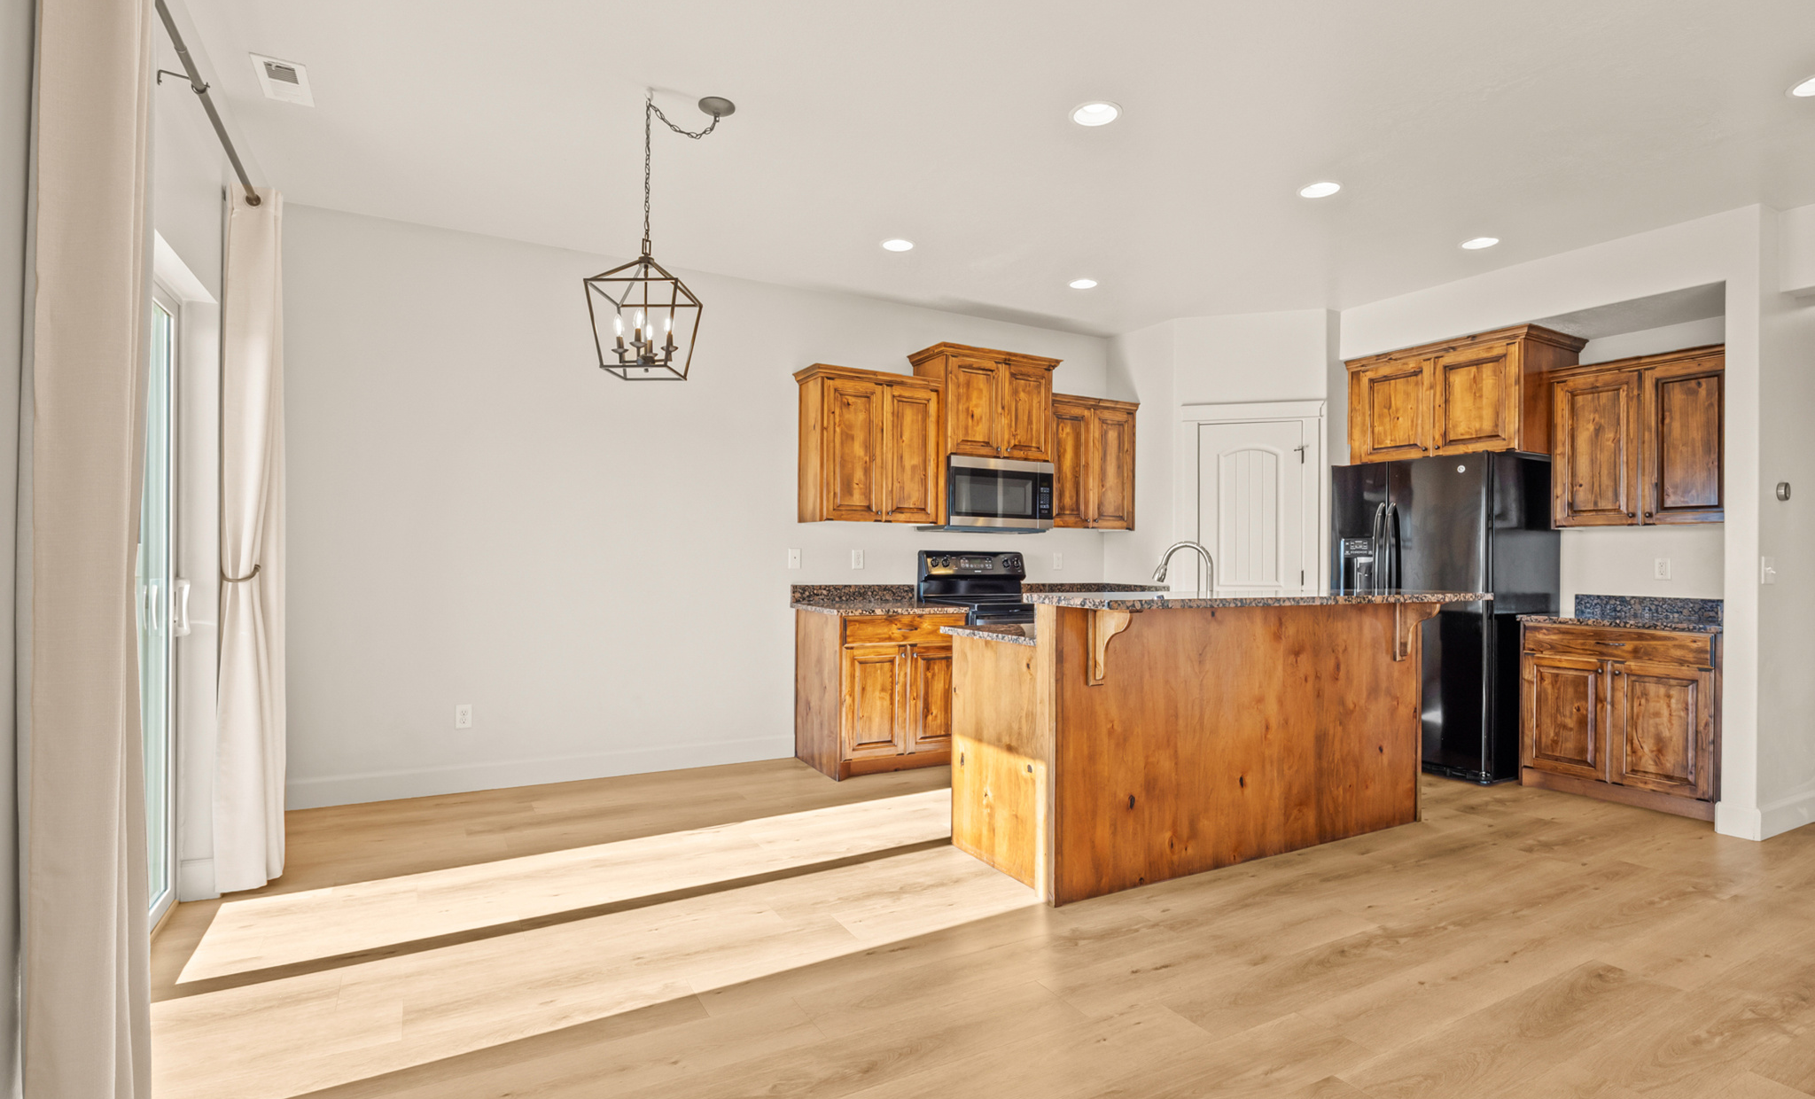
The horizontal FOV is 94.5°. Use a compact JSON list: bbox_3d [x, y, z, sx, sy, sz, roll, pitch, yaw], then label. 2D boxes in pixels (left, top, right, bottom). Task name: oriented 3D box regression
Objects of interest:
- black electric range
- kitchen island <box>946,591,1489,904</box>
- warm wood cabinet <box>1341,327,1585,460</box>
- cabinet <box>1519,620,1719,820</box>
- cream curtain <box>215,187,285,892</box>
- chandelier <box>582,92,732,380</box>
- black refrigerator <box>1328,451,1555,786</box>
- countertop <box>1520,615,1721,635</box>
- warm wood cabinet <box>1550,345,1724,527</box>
[{"bbox_3d":[0.552,0.620,5.161,0.775,1.206,0.729,1,-1,-29],"label":"black electric range"},{"bbox_3d":[1.299,0.691,3.489,2.166,1.043,1.018,1,-1,-29],"label":"kitchen island"},{"bbox_3d":[3.238,-0.843,4.914,0.676,0.627,1.034,1,-1,-29],"label":"warm wood cabinet"},{"bbox_3d":[3.682,0.805,4.205,0.623,0.858,0.787,1,-1,-29],"label":"cabinet"},{"bbox_3d":[-2.343,-0.027,3.015,0.165,2.403,0.305,1,-1,-29],"label":"cream curtain"},{"bbox_3d":[-0.834,-1.093,2.899,0.435,0.987,0.352,0,0,0],"label":"chandelier"},{"bbox_3d":[3.142,0.364,4.955,0.805,1.745,0.905,1,-1,-29],"label":"black refrigerator"},{"bbox_3d":[3.675,0.363,4.196,0.652,0.035,0.823,1,-1,-29],"label":"countertop"},{"bbox_3d":[3.811,-0.531,4.272,0.358,0.839,0.817,1,-1,-29],"label":"warm wood cabinet"}]

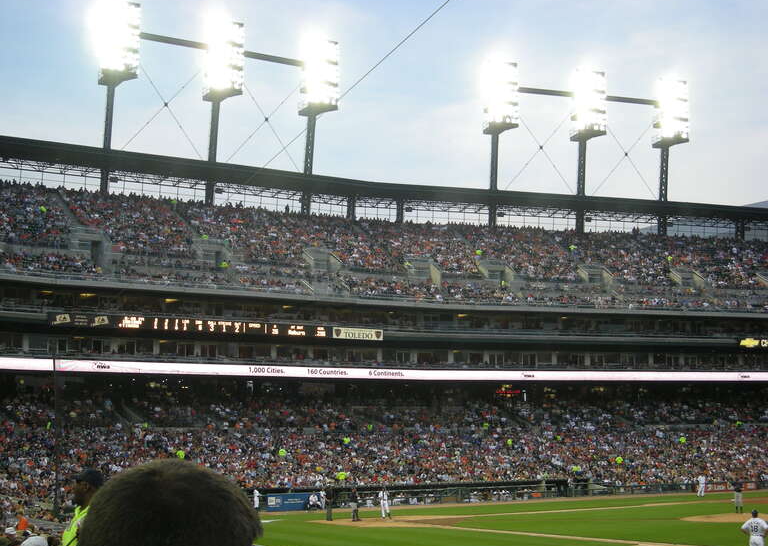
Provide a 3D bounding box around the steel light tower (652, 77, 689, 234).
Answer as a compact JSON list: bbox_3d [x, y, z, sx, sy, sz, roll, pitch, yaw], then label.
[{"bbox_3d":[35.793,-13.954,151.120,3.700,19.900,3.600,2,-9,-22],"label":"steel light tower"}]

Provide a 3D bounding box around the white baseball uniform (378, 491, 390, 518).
[{"bbox_3d":[0.027,12.524,65.100,0.620,1.500,0.450,-3,-8,11],"label":"white baseball uniform"}]

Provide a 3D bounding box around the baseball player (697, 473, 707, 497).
[{"bbox_3d":[22.525,15.097,85.000,0.620,1.760,0.450,-9,-11,44],"label":"baseball player"}]

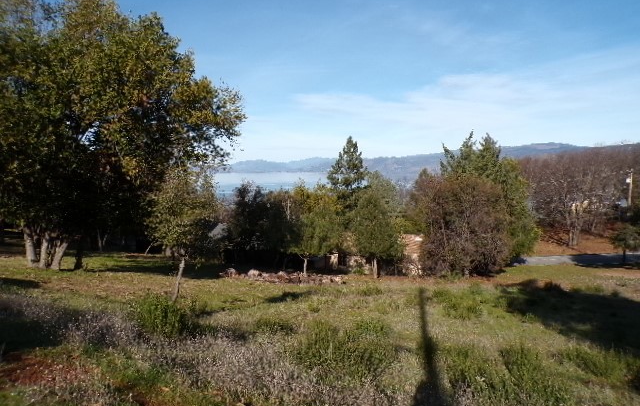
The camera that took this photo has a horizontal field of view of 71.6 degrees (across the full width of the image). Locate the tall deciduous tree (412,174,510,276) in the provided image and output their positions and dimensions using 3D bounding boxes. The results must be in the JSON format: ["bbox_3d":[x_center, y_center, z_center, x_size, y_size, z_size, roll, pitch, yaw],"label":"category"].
[{"bbox_3d":[7.813,1.187,24.500,5.250,5.630,5.000,0,5,0],"label":"tall deciduous tree"}]

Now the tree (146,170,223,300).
[{"bbox_3d":[-4.307,0.994,14.000,2.260,4.230,2.200,0,5,0],"label":"tree"}]

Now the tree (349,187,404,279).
[{"bbox_3d":[2.929,1.529,23.000,2.610,4.670,2.700,0,5,0],"label":"tree"}]

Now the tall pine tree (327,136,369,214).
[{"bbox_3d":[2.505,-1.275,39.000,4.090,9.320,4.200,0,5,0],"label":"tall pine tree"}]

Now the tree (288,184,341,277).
[{"bbox_3d":[-0.291,1.404,23.500,2.670,4.870,2.800,0,5,0],"label":"tree"}]

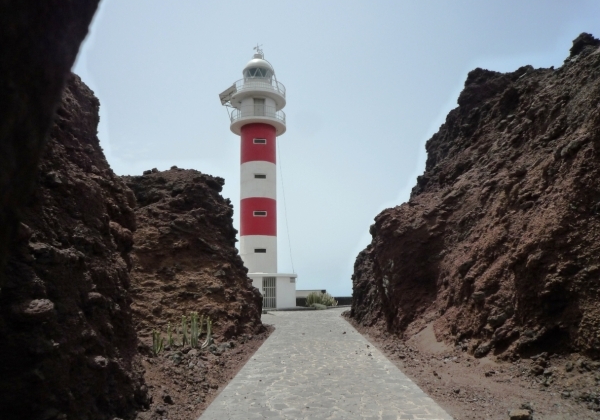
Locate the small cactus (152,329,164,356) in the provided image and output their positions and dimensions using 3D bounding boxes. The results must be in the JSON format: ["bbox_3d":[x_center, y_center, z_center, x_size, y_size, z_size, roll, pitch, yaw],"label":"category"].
[{"bbox_3d":[-3.123,2.923,9.563,0.281,0.554,0.225,0,-9,0],"label":"small cactus"}]

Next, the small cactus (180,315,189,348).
[{"bbox_3d":[-2.688,2.826,10.085,0.194,0.722,0.174,0,-9,0],"label":"small cactus"}]

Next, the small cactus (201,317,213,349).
[{"bbox_3d":[-2.154,2.831,9.982,0.285,0.737,0.199,0,-9,0],"label":"small cactus"}]

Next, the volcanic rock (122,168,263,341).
[{"bbox_3d":[-3.343,1.098,13.194,4.300,5.100,4.600,2,-9,-14],"label":"volcanic rock"}]

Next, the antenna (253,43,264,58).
[{"bbox_3d":[-3.398,-13.063,35.484,0.920,1.233,0.600,0,-9,0],"label":"antenna"}]

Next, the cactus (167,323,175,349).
[{"bbox_3d":[-2.980,2.909,9.970,0.194,0.579,0.174,0,-9,0],"label":"cactus"}]

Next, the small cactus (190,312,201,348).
[{"bbox_3d":[-2.433,2.792,10.090,0.241,0.813,0.192,0,-9,0],"label":"small cactus"}]

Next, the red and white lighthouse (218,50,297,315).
[{"bbox_3d":[-3.387,-3.168,33.764,5.700,20.964,5.000,1,-9,-8],"label":"red and white lighthouse"}]

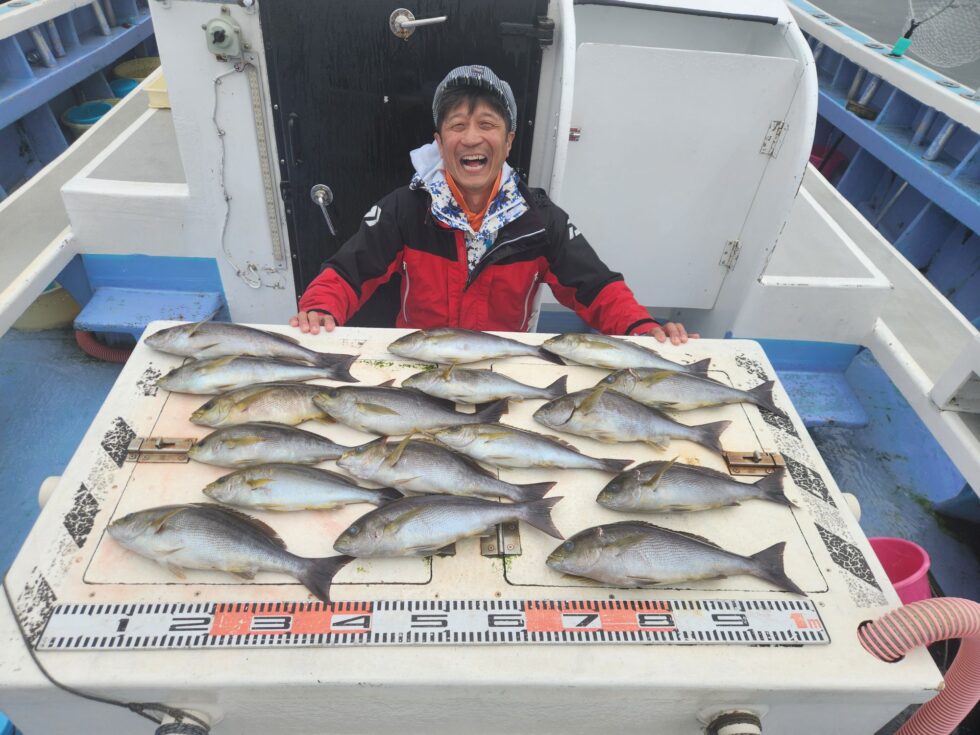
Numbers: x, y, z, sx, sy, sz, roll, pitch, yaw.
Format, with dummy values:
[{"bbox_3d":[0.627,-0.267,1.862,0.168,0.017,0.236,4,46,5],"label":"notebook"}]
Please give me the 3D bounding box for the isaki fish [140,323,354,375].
[{"bbox_3d":[-0.430,-0.041,1.185,0.386,0.045,0.093,5,41,0],"label":"isaki fish"}]

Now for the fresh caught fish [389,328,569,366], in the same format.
[{"bbox_3d":[-0.024,-0.041,1.236,0.338,0.050,0.088,0,41,-6],"label":"fresh caught fish"}]

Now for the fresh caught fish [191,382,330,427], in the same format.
[{"bbox_3d":[-0.323,0.051,1.093,0.337,0.041,0.080,-9,43,-15],"label":"fresh caught fish"}]

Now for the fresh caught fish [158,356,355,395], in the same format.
[{"bbox_3d":[-0.399,0.008,1.133,0.337,0.044,0.087,-5,42,-12],"label":"fresh caught fish"}]

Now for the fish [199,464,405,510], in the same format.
[{"bbox_3d":[-0.273,0.179,0.965,0.291,0.043,0.078,3,41,-3],"label":"fish"}]

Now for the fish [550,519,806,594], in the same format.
[{"bbox_3d":[0.256,0.260,0.905,0.358,0.052,0.102,2,41,-4],"label":"fish"}]

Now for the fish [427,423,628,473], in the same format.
[{"bbox_3d":[0.071,0.134,1.049,0.335,0.049,0.080,7,41,2],"label":"fish"}]

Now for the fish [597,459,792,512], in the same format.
[{"bbox_3d":[0.319,0.181,1.004,0.326,0.048,0.095,-3,42,-9],"label":"fish"}]

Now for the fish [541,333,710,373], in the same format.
[{"bbox_3d":[0.264,-0.024,1.236,0.328,0.044,0.087,6,41,1],"label":"fish"}]

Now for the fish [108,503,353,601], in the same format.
[{"bbox_3d":[-0.352,0.235,0.872,0.337,0.053,0.102,9,41,5],"label":"fish"}]

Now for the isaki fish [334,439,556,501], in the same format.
[{"bbox_3d":[-0.064,0.157,1.006,0.342,0.050,0.098,6,41,1],"label":"isaki fish"}]

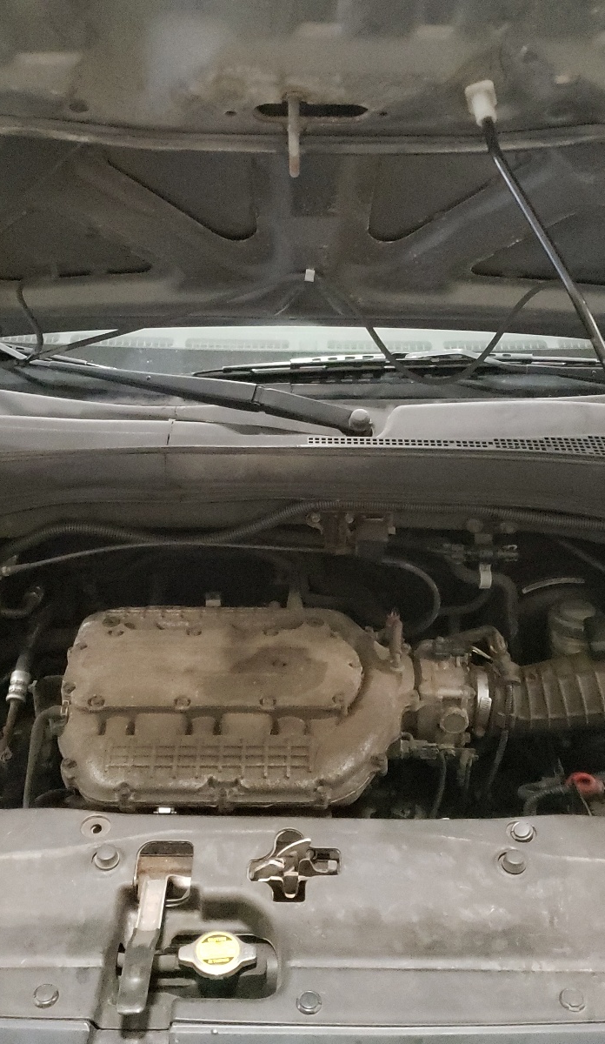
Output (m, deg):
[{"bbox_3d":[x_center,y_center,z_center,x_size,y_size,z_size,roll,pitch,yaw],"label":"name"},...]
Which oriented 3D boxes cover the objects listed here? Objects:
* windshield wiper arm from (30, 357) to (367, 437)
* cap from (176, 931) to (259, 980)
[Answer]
[{"bbox_3d":[-0.165,-0.184,1.410,0.520,0.050,0.065,13,46,11],"label":"windshield wiper arm"},{"bbox_3d":[-0.068,0.348,0.836,0.061,0.019,0.043,0,30,0],"label":"cap"}]

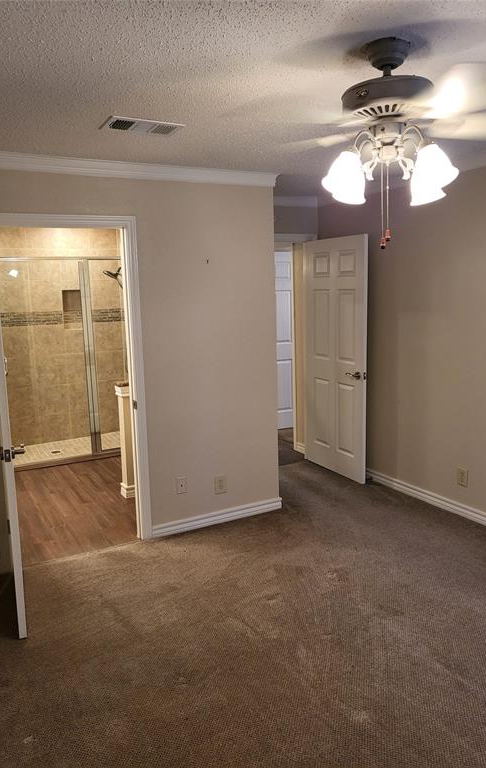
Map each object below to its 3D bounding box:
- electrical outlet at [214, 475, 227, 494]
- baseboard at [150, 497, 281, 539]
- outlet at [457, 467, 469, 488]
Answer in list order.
[{"bbox_3d":[-0.159,0.726,4.150,0.079,0.122,0.012,-6,10,-27],"label":"electrical outlet"},{"bbox_3d":[-0.167,0.958,4.174,1.030,0.090,0.018,-6,10,-27],"label":"baseboard"},{"bbox_3d":[1.586,0.674,4.150,0.012,0.122,0.079,-6,10,-27],"label":"outlet"}]

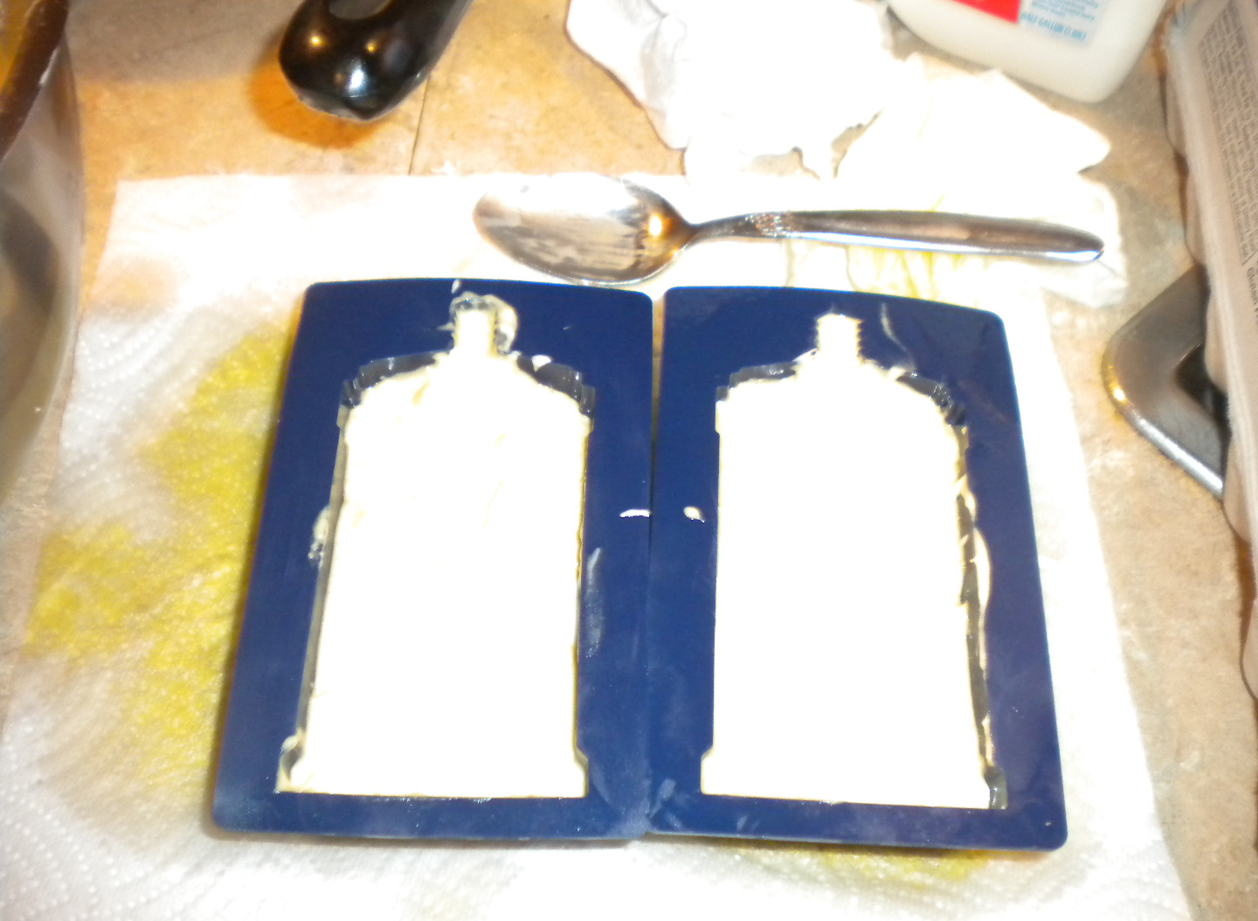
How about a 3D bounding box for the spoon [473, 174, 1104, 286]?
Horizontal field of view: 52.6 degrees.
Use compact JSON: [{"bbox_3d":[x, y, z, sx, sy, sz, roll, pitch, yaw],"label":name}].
[{"bbox_3d":[0.047,-0.067,0.376,0.185,0.020,0.041,3,61,2],"label":"spoon"}]

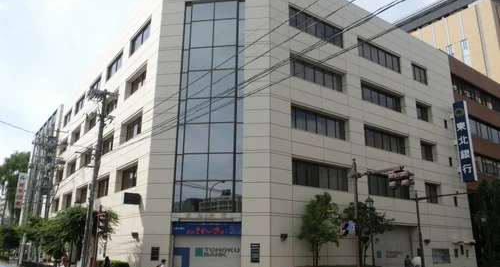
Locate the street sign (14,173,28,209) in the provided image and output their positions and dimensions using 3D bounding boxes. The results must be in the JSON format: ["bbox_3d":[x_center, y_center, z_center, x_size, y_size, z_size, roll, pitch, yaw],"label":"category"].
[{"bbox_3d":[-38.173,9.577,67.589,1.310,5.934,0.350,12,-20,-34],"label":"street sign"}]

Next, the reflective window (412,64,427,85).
[{"bbox_3d":[17.277,-5.966,41.292,2.600,1.950,0.200,12,-20,-34],"label":"reflective window"}]

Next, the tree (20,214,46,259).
[{"bbox_3d":[-22.366,11.412,42.410,2.700,5.400,2.700,9,-18,-27],"label":"tree"}]

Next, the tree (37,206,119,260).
[{"bbox_3d":[-10.759,6.990,25.301,4.600,4.368,4.200,7,-17,-21],"label":"tree"}]

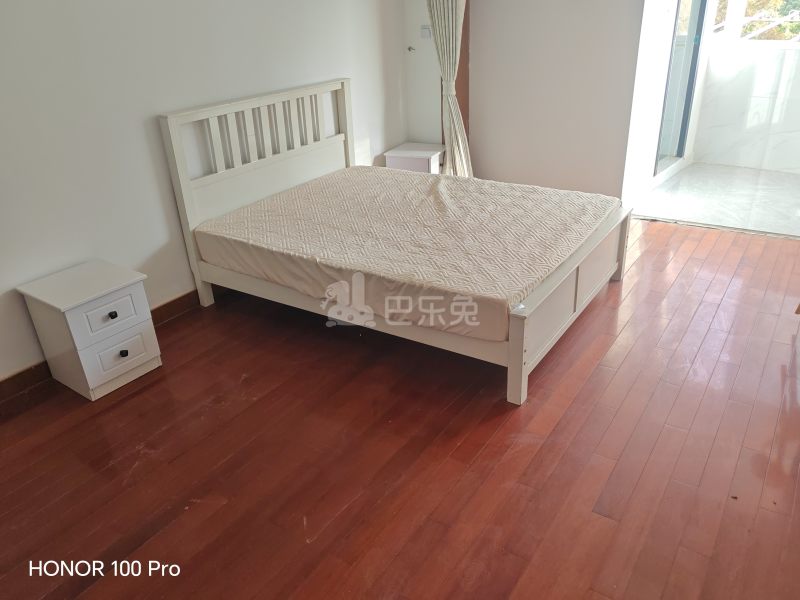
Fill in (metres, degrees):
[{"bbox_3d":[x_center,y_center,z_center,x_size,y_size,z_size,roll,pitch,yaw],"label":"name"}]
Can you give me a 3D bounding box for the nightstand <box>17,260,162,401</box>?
[{"bbox_3d":[-1.457,0.137,2.981,0.427,0.480,0.406,14,31,32],"label":"nightstand"}]

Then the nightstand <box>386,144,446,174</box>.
[{"bbox_3d":[0.178,-0.998,5.133,0.423,0.480,0.403,13,30,31],"label":"nightstand"}]

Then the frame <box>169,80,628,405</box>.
[{"bbox_3d":[0.081,-0.561,3.618,2.090,1.117,1.659,14,30,30],"label":"frame"}]

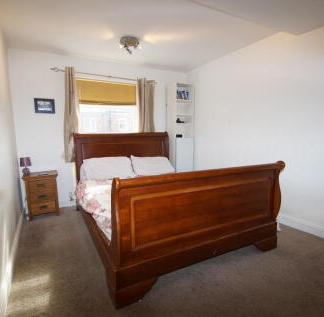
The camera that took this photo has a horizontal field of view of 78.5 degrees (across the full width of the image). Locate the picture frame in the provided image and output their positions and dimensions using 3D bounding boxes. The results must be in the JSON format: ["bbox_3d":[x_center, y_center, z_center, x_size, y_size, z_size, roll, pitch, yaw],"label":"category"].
[{"bbox_3d":[-1.761,-0.783,2.999,0.265,0.210,0.025,-3,6,-30],"label":"picture frame"}]

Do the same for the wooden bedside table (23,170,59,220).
[{"bbox_3d":[-1.763,0.529,2.930,0.420,0.610,0.350,-3,6,-30],"label":"wooden bedside table"}]

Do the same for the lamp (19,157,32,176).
[{"bbox_3d":[-1.921,0.110,2.803,0.130,0.260,0.130,-3,6,-30],"label":"lamp"}]

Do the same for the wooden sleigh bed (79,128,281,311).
[{"bbox_3d":[-0.075,0.259,2.583,1.700,1.210,2.310,-3,6,-28],"label":"wooden sleigh bed"}]

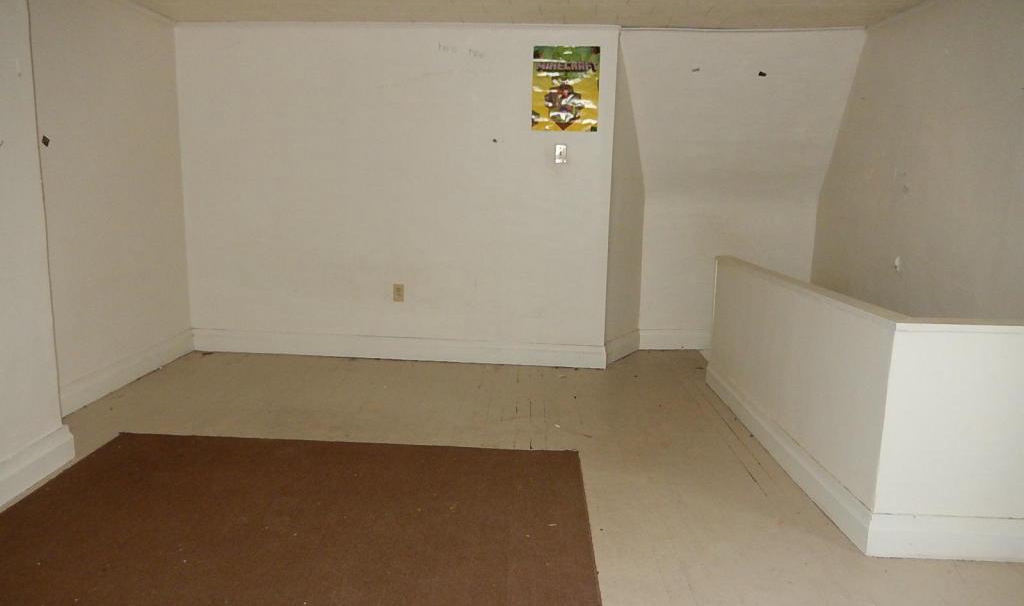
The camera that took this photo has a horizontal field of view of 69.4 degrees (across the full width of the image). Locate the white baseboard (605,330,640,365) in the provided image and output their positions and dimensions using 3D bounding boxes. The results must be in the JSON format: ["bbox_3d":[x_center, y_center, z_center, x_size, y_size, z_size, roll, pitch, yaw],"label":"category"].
[{"bbox_3d":[0.752,0.301,5.045,0.020,0.149,0.561,7,11,32],"label":"white baseboard"}]

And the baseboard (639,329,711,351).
[{"bbox_3d":[1.177,0.265,5.312,0.532,0.149,0.020,1,10,-4],"label":"baseboard"}]

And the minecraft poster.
[{"bbox_3d":[0.328,-1.301,4.504,0.401,0.498,0.010,2,10,5],"label":"minecraft poster"}]

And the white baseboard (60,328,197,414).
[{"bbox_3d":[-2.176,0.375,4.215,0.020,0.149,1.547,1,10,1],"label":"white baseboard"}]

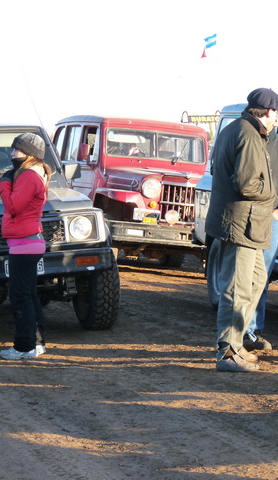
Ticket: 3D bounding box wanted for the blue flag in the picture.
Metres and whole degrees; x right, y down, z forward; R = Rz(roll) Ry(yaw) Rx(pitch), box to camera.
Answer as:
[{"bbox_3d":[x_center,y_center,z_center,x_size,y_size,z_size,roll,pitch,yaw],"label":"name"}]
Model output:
[{"bbox_3d":[1.400,-3.950,32.000,0.270,0.260,0.070,0,3,-6],"label":"blue flag"}]

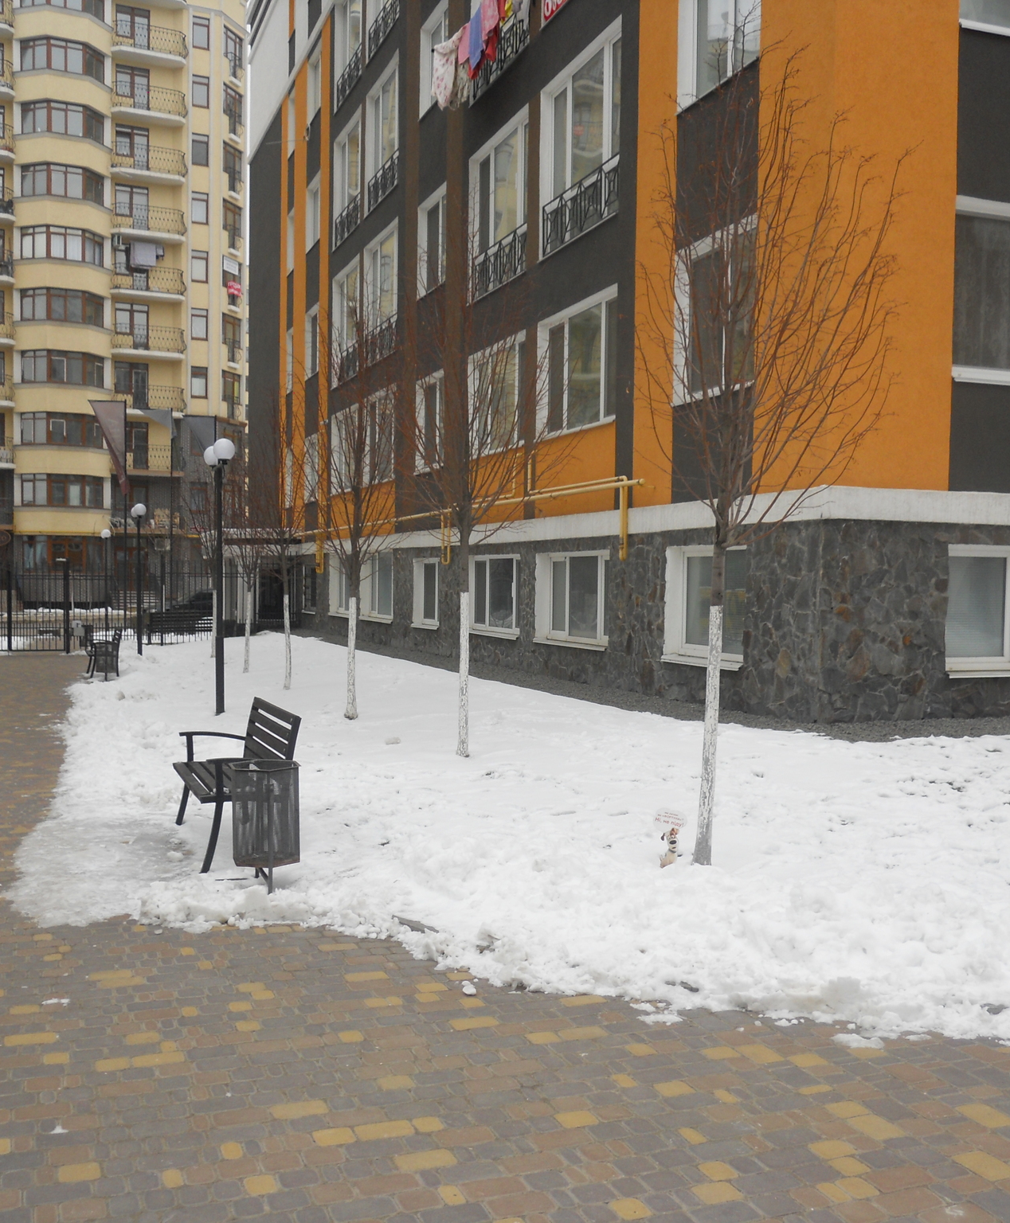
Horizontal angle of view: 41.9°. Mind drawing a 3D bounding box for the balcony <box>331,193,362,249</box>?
[{"bbox_3d":[-3.418,-8.525,29.053,0.100,0.690,2.582,0,1,-19],"label":"balcony"}]

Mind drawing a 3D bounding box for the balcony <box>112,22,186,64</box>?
[{"bbox_3d":[-18.107,-28.582,66.892,3.665,1.514,1.350,0,2,-27],"label":"balcony"}]

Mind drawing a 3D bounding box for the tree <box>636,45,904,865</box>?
[{"bbox_3d":[1.286,-0.755,6.400,1.280,3.971,1.250,1,1,0],"label":"tree"}]

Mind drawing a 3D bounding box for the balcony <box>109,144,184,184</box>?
[{"bbox_3d":[-18.104,-22.713,66.973,3.600,1.430,1.200,0,1,-27],"label":"balcony"}]

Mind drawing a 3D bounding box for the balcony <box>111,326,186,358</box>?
[{"bbox_3d":[-17.691,-13.329,65.821,3.639,1.480,1.200,0,1,-26],"label":"balcony"}]

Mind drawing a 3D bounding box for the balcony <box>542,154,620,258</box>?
[{"bbox_3d":[0.948,-5.009,16.576,0.100,0.666,2.475,0,1,-19],"label":"balcony"}]

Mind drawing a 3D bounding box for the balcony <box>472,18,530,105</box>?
[{"bbox_3d":[-0.039,-8.223,19.442,0.100,0.690,2.499,0,1,-19],"label":"balcony"}]

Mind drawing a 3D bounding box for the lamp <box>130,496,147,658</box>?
[{"bbox_3d":[-7.457,-0.659,27.063,0.260,3.100,1.100,0,1,-19],"label":"lamp"}]

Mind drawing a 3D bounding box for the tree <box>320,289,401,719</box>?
[{"bbox_3d":[-1.584,-1.173,14.448,1.000,4.700,1.000,0,1,-20],"label":"tree"}]

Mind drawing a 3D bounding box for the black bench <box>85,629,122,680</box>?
[{"bbox_3d":[-6.887,0.677,22.807,0.570,0.820,1.550,0,1,-20],"label":"black bench"}]

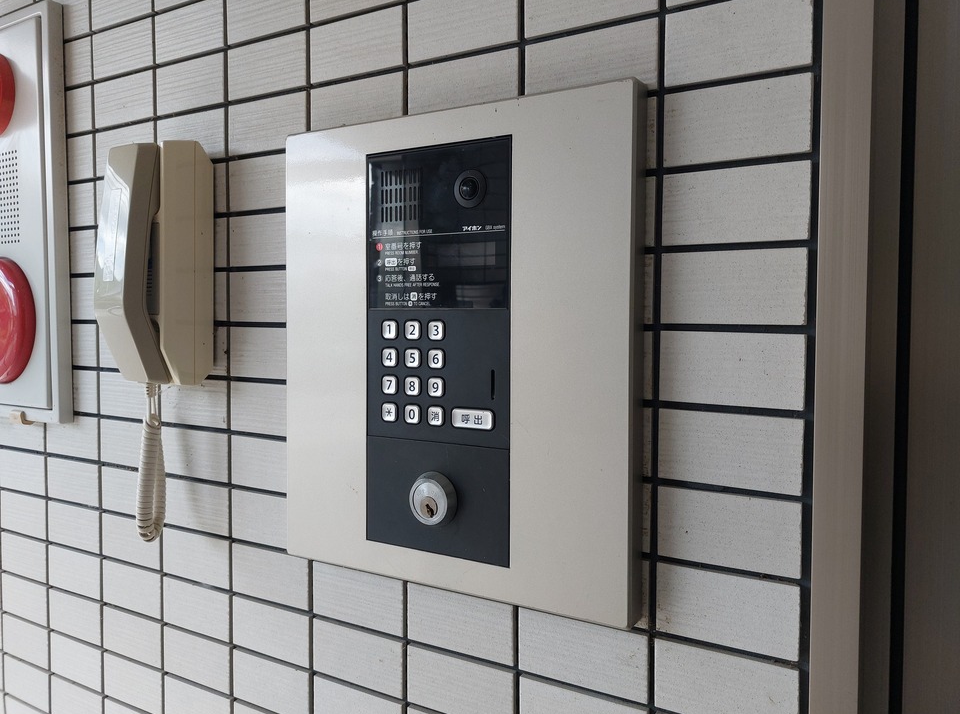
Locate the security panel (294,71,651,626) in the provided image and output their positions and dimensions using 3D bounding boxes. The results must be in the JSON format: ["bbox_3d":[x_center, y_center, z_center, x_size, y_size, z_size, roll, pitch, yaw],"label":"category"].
[{"bbox_3d":[-0.025,-0.004,0.495,0.287,0.344,0.027,2,3,28],"label":"security panel"}]

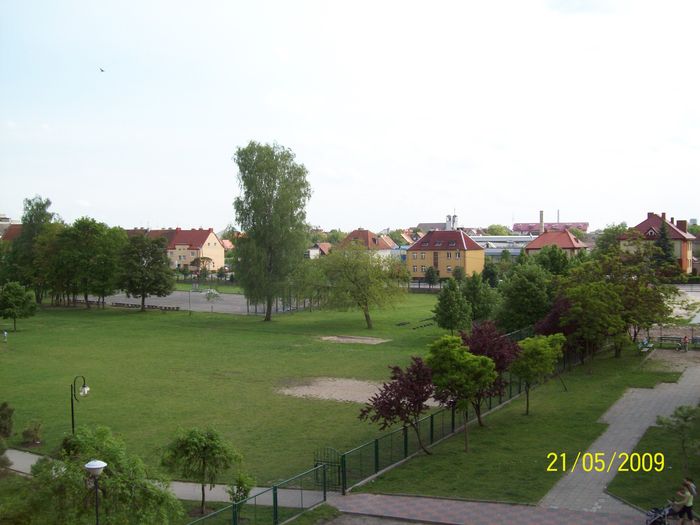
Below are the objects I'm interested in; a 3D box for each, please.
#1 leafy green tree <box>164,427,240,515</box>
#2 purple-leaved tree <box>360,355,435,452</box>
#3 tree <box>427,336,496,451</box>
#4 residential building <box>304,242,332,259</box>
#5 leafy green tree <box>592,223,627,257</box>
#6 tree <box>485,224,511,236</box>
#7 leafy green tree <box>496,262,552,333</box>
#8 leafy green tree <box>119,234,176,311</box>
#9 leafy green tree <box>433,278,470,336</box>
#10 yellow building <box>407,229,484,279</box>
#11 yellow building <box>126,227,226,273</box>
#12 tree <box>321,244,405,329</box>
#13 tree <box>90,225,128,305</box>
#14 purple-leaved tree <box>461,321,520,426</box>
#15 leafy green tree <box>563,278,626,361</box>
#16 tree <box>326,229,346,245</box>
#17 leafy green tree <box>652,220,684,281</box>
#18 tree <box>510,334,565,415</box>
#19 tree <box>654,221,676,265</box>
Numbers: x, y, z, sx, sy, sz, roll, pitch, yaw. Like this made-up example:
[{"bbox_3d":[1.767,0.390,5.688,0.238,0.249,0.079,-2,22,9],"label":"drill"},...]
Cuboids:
[{"bbox_3d":[-5.741,7.999,27.912,2.910,3.466,2.910,-2,3,-12],"label":"leafy green tree"},{"bbox_3d":[2.011,6.190,31.492,3.288,4.265,3.100,0,2,0],"label":"purple-leaved tree"},{"bbox_3d":[5.363,6.368,35.195,3.296,5.617,3.296,-1,3,9],"label":"tree"},{"bbox_3d":[-8.436,-1.976,199.839,6.500,6.500,7.500,1,4,38],"label":"residential building"},{"bbox_3d":[57.150,-1.902,160.161,7.910,13.780,7.520,0,1,20],"label":"leafy green tree"},{"bbox_3d":[58.902,-6.609,290.199,11.150,17.060,10.600,-1,1,11],"label":"tree"},{"bbox_3d":[16.790,3.622,70.131,5.409,7.253,5.409,0,3,13],"label":"leafy green tree"},{"bbox_3d":[-27.780,1.405,98.800,7.348,10.404,7.348,-2,3,-16],"label":"leafy green tree"},{"bbox_3d":[9.921,4.328,71.154,3.714,5.534,3.714,0,2,0],"label":"leafy green tree"},{"bbox_3d":[24.467,-1.773,186.000,16.300,12.700,10.300,0,2,33],"label":"yellow building"},{"bbox_3d":[-55.725,-4.202,227.391,36.000,12.200,10.500,1,2,34],"label":"yellow building"},{"bbox_3d":[1.543,2.792,85.114,9.810,9.790,9.320,-1,1,1],"label":"tree"},{"bbox_3d":[-39.858,0.818,120.158,6.590,13.510,6.400,-1,1,-18],"label":"tree"},{"bbox_3d":[7.006,5.521,36.174,3.031,5.293,3.031,0,2,0],"label":"purple-leaved tree"},{"bbox_3d":[18.281,4.665,54.664,4.670,6.645,4.670,0,3,18],"label":"leafy green tree"},{"bbox_3d":[-4.448,-5.536,239.940,7.500,11.000,7.500,0,2,0],"label":"tree"},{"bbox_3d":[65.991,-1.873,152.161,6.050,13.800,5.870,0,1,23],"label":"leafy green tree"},{"bbox_3d":[10.649,6.316,41.252,3.060,4.480,2.960,-1,1,14],"label":"tree"},{"bbox_3d":[60.383,-2.553,139.724,4.423,11.191,4.423,0,3,23],"label":"tree"}]

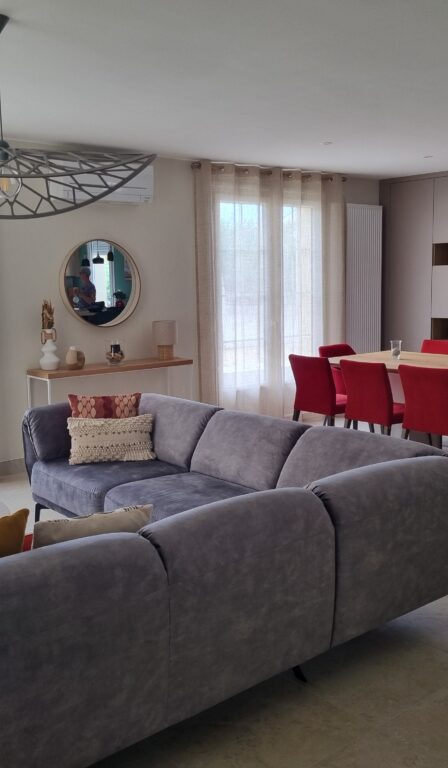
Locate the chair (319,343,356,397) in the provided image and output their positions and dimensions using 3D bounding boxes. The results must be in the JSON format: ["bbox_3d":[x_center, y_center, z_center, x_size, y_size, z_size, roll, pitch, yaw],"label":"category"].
[{"bbox_3d":[1.200,0.098,6.813,0.560,0.860,0.600,-7,10,-39],"label":"chair"}]

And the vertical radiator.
[{"bbox_3d":[1.510,-0.929,8.416,0.585,2.000,0.090,-7,10,-40],"label":"vertical radiator"}]

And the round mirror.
[{"bbox_3d":[-0.991,-0.811,6.228,0.705,0.705,0.084,-7,10,-39],"label":"round mirror"}]

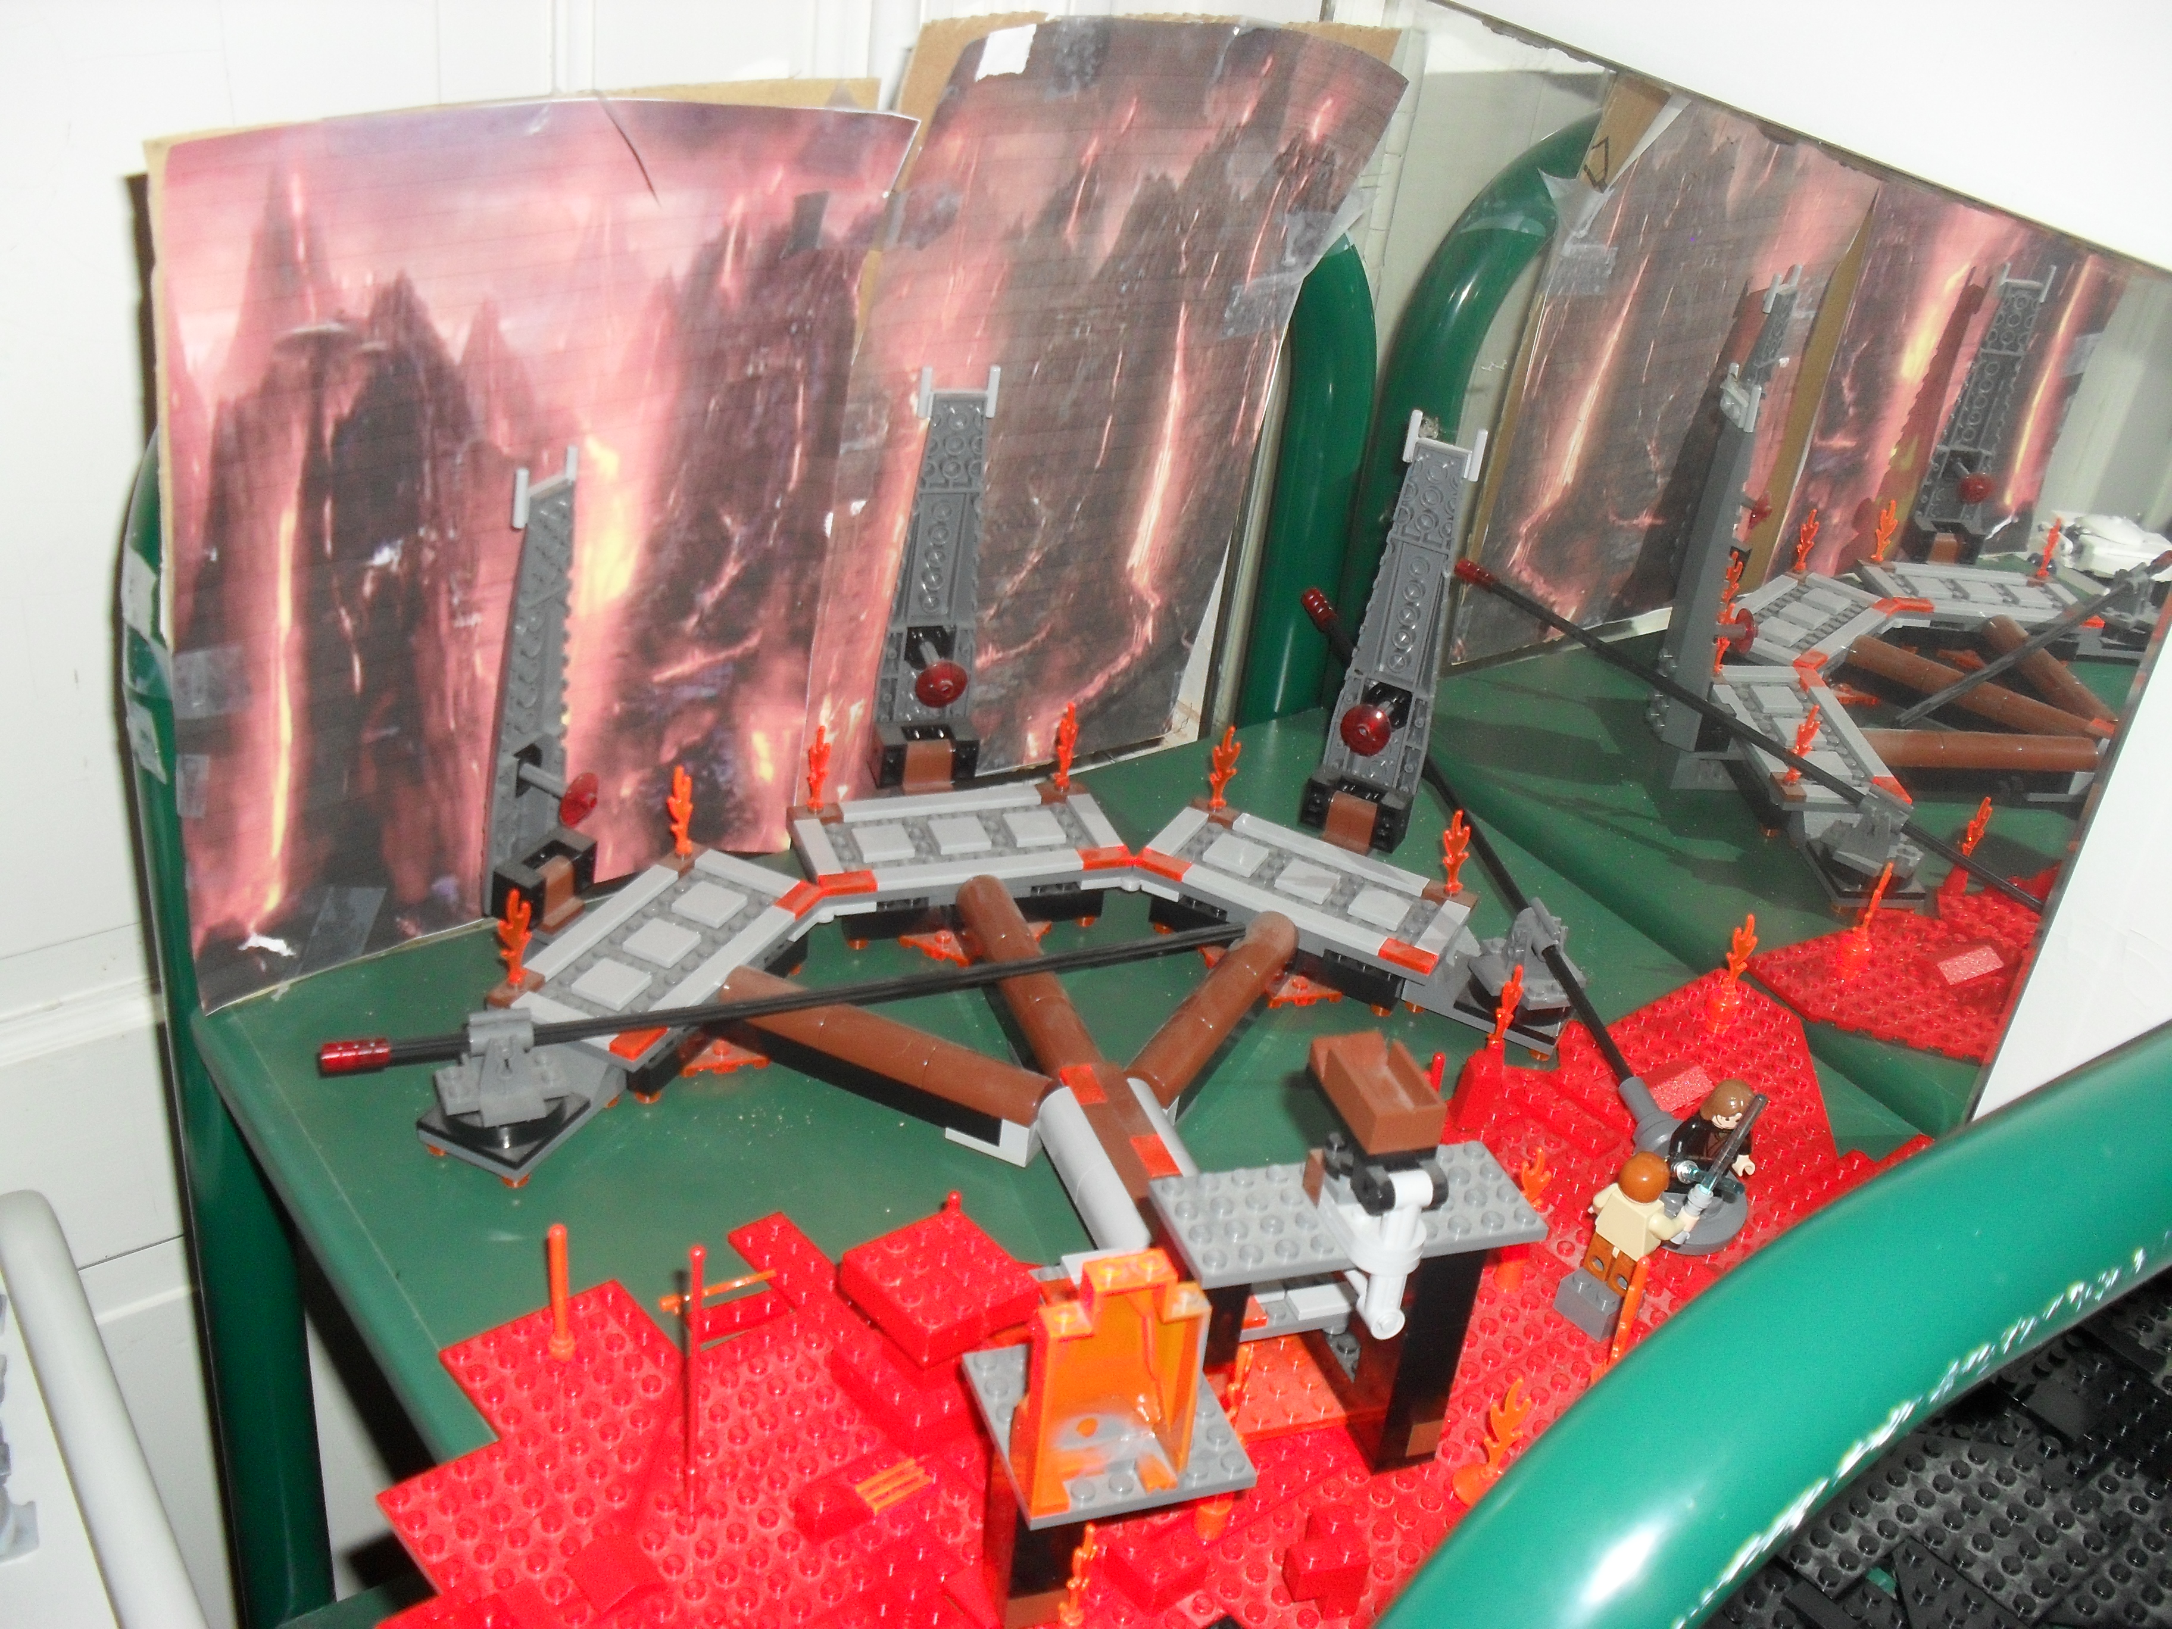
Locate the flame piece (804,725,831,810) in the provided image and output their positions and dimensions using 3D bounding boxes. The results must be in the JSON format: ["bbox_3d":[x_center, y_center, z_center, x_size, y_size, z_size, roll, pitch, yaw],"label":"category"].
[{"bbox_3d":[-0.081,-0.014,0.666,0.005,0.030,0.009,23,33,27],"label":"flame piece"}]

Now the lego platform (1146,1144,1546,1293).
[{"bbox_3d":[0.057,0.085,0.472,0.080,0.005,0.032,-4,31,-19],"label":"lego platform"}]

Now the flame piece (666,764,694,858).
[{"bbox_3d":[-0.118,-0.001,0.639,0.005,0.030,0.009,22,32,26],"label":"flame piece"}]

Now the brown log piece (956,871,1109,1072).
[{"bbox_3d":[-0.015,0.046,0.617,0.016,0.013,0.094,-5,31,-20],"label":"brown log piece"}]

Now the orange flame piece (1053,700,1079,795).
[{"bbox_3d":[-0.006,-0.021,0.699,0.005,0.029,0.011,-9,35,-25],"label":"orange flame piece"}]

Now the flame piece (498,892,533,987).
[{"bbox_3d":[-0.151,0.033,0.578,0.011,0.029,0.005,-17,39,-35],"label":"flame piece"}]

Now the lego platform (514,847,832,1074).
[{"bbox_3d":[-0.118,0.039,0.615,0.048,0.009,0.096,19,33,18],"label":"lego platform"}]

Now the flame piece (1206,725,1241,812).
[{"bbox_3d":[0.044,-0.015,0.700,0.011,0.029,0.005,14,32,11],"label":"flame piece"}]

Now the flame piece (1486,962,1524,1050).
[{"bbox_3d":[0.121,0.055,0.628,0.005,0.029,0.011,-3,33,-18],"label":"flame piece"}]

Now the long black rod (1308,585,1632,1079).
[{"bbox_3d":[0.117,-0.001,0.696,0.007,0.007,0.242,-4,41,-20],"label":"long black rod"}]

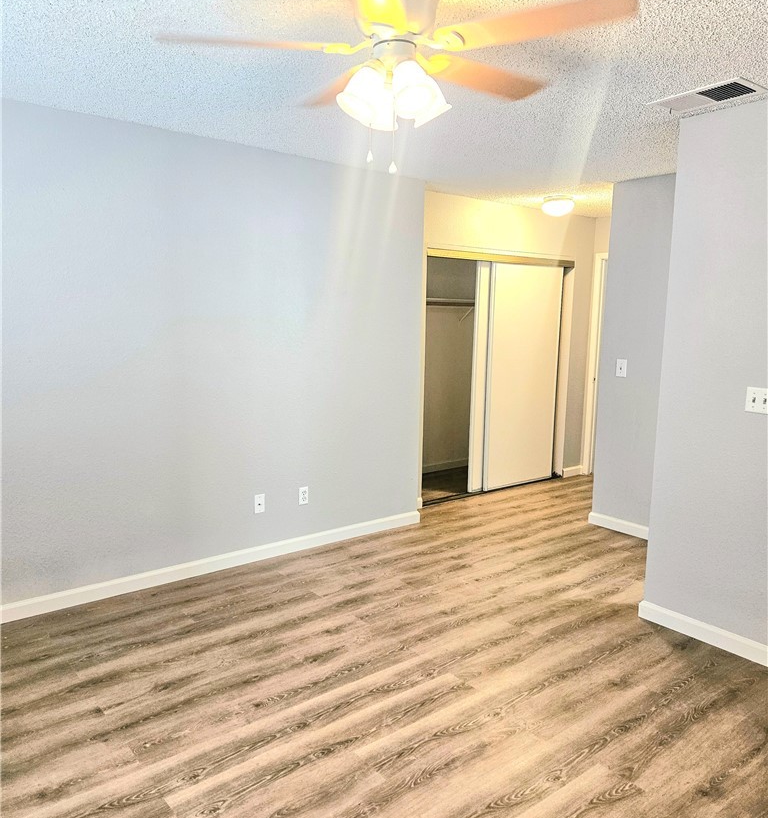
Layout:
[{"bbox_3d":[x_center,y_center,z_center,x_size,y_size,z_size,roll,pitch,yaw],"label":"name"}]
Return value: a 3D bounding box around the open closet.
[{"bbox_3d":[0.843,-0.326,6.155,1.860,2.020,0.650,-5,10,-39],"label":"open closet"}]

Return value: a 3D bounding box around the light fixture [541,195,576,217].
[{"bbox_3d":[1.363,-1.587,5.344,0.265,0.125,0.265,1,8,0],"label":"light fixture"}]

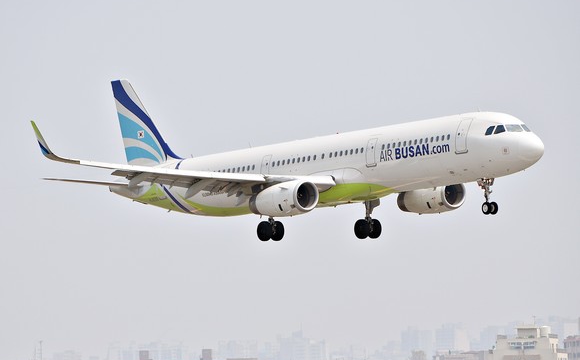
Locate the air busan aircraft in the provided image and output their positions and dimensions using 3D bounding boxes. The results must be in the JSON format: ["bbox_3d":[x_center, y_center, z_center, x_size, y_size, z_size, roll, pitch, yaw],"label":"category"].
[{"bbox_3d":[1.344,-2.426,295.106,35.800,12.070,44.510,0,-5,-37],"label":"air busan aircraft"}]

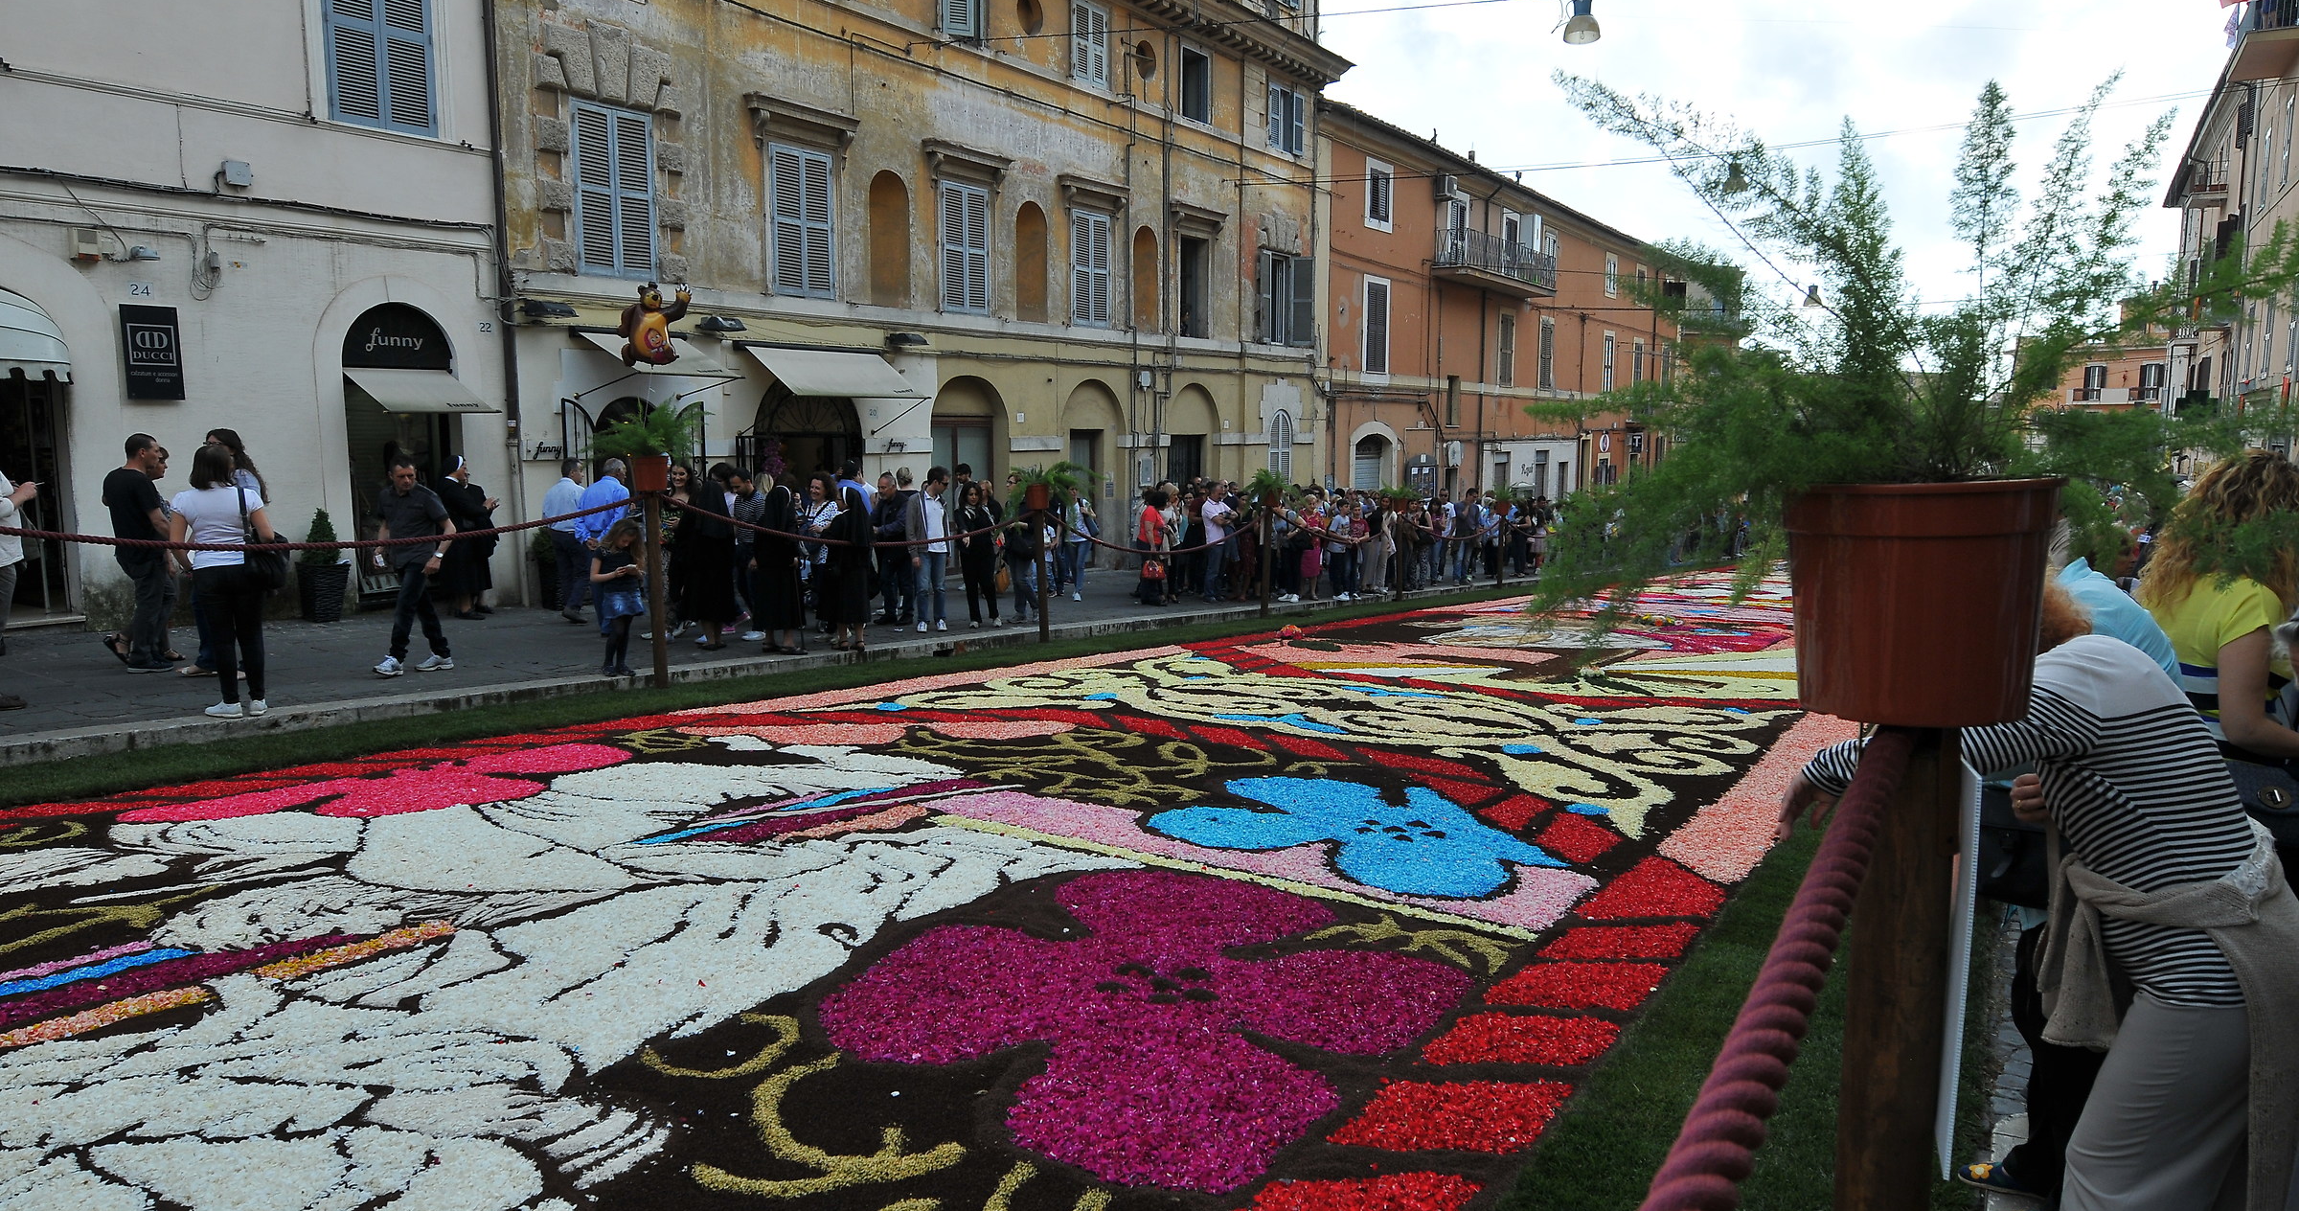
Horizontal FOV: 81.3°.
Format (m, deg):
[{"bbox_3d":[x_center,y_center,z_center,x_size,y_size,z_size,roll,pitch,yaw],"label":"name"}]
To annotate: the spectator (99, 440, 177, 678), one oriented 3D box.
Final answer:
[{"bbox_3d":[-7.207,-0.372,9.572,0.490,1.690,0.340,4,8,30],"label":"spectator"}]

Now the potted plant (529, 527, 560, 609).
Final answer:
[{"bbox_3d":[-6.618,-0.473,14.999,0.480,1.000,0.480,0,7,0],"label":"potted plant"}]

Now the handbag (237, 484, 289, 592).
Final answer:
[{"bbox_3d":[-5.334,-0.405,8.060,0.190,0.630,0.330,5,8,36],"label":"handbag"}]

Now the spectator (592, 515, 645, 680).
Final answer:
[{"bbox_3d":[-4.153,-0.070,10.498,0.310,1.220,0.370,5,9,38],"label":"spectator"}]

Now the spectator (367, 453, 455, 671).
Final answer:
[{"bbox_3d":[-5.510,-0.302,10.009,0.550,1.630,0.420,1,7,9],"label":"spectator"}]

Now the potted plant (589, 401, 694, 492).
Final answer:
[{"bbox_3d":[-3.938,-1.229,10.413,0.800,0.700,0.750,0,7,0],"label":"potted plant"}]

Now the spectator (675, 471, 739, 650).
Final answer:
[{"bbox_3d":[-4.076,-0.422,12.331,0.530,1.620,0.380,-3,7,-27],"label":"spectator"}]

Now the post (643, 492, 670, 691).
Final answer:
[{"bbox_3d":[-3.867,-0.113,10.533,0.105,1.548,0.105,0,7,0],"label":"post"}]

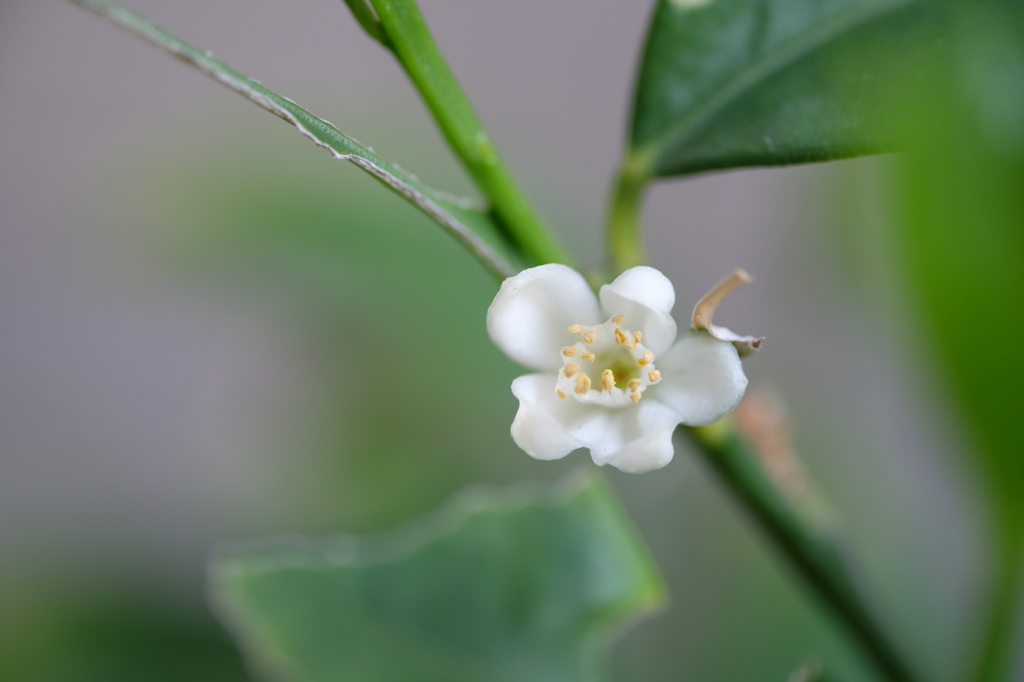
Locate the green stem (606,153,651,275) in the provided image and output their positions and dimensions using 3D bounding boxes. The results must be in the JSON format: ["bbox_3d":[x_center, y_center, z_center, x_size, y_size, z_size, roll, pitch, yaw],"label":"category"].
[{"bbox_3d":[0.010,-0.010,0.212,0.003,0.010,0.003,8,12,0],"label":"green stem"}]

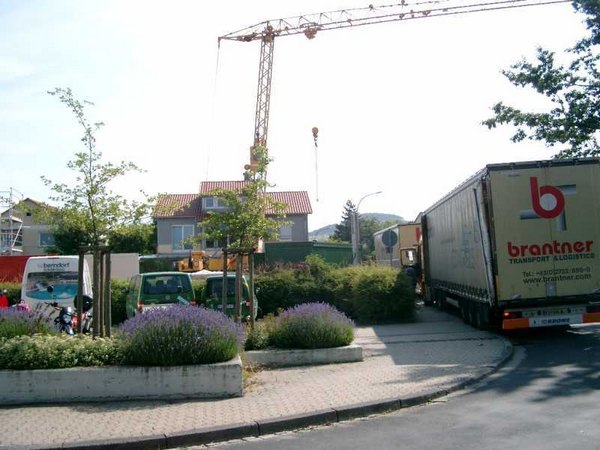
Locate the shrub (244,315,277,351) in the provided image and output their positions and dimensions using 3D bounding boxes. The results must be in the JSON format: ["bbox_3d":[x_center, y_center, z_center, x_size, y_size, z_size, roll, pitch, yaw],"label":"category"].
[{"bbox_3d":[-0.705,1.958,11.654,0.680,0.590,0.600,-2,-3,0],"label":"shrub"}]

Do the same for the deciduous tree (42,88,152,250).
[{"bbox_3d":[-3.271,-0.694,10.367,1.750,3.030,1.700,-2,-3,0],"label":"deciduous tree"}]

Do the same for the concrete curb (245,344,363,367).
[{"bbox_3d":[-0.025,2.332,11.429,2.200,0.260,0.550,-1,-4,-7],"label":"concrete curb"}]

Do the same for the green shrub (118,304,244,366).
[{"bbox_3d":[-1.628,1.524,9.127,1.700,0.740,1.300,-2,-3,0],"label":"green shrub"}]

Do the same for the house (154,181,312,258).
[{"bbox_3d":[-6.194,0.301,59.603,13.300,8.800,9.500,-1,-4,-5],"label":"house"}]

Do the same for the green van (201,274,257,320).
[{"bbox_3d":[-2.673,2.805,24.880,1.820,1.820,4.500,-1,-3,-4],"label":"green van"}]

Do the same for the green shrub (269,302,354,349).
[{"bbox_3d":[0.212,1.838,11.910,1.580,0.810,1.300,-2,-3,0],"label":"green shrub"}]

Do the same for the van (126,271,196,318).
[{"bbox_3d":[-4.978,2.633,22.390,1.860,1.950,4.800,0,-4,-19],"label":"van"}]

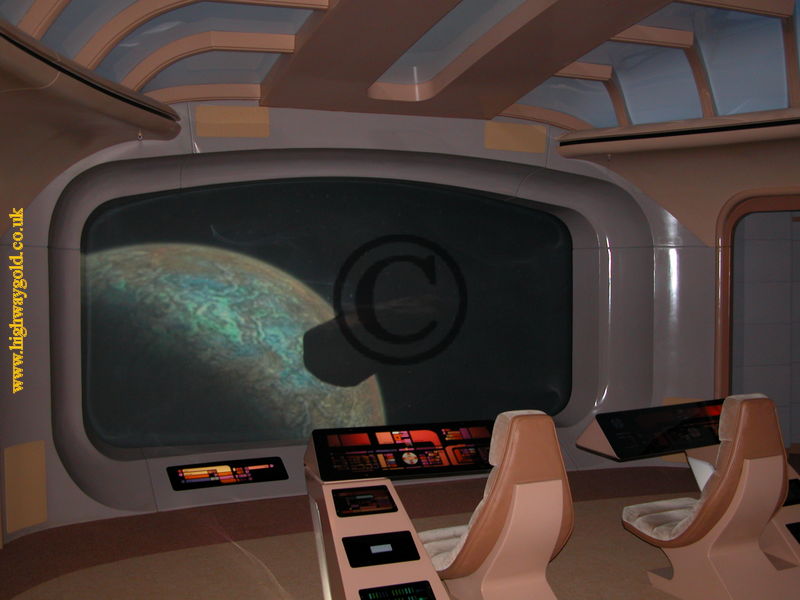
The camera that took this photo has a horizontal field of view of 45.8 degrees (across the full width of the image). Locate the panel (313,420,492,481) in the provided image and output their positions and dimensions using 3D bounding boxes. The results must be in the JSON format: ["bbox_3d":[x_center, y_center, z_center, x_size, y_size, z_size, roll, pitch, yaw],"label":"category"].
[{"bbox_3d":[0.149,0.762,4.776,1.139,0.292,0.050,-1,-42,-16],"label":"panel"}]

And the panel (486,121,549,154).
[{"bbox_3d":[0.960,-1.339,7.817,0.551,0.227,0.030,-1,3,-18],"label":"panel"}]

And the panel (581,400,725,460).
[{"bbox_3d":[1.598,0.732,5.394,1.139,0.292,0.050,-2,-41,-31],"label":"panel"}]

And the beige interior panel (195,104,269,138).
[{"bbox_3d":[-1.208,-1.292,6.885,0.551,0.227,0.030,-2,3,-28],"label":"beige interior panel"}]

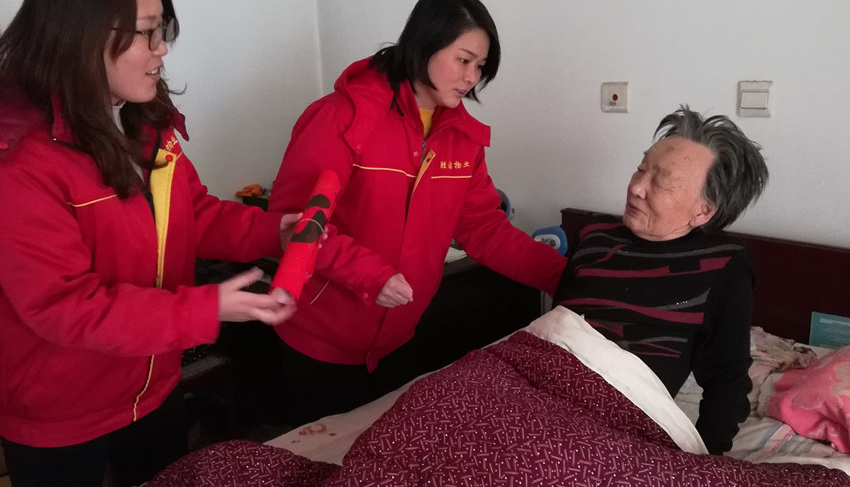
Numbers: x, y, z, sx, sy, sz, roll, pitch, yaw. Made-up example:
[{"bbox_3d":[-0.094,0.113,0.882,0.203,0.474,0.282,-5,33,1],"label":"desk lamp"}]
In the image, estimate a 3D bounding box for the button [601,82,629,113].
[{"bbox_3d":[0.549,-0.421,2.461,0.012,0.086,0.086,-14,19,-39],"label":"button"}]

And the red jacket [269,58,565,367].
[{"bbox_3d":[-0.030,-0.059,1.967,0.640,0.680,0.440,-13,30,-35],"label":"red jacket"}]

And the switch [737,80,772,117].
[{"bbox_3d":[0.830,-0.363,2.143,0.012,0.086,0.086,-14,19,-39],"label":"switch"}]

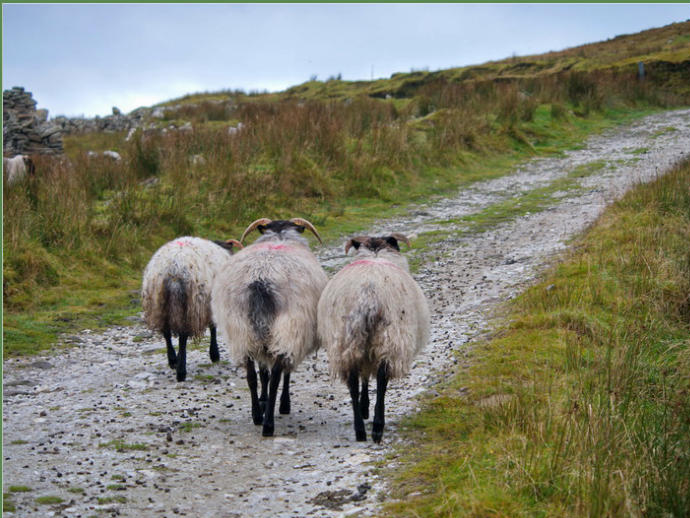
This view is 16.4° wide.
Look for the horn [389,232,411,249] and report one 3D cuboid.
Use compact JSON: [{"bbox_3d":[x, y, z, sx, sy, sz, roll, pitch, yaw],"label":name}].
[{"bbox_3d":[0.250,-0.085,11.000,0.101,0.077,0.088,0,2,4],"label":"horn"}]

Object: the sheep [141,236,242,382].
[{"bbox_3d":[-0.796,0.239,12.875,0.443,0.783,1.061,1,2,17],"label":"sheep"}]

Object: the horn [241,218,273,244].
[{"bbox_3d":[-0.417,-0.134,11.309,0.149,0.113,0.124,0,2,6],"label":"horn"}]

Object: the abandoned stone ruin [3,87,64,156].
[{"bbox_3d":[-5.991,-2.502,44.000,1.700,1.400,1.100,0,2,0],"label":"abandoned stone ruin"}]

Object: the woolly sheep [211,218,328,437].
[{"bbox_3d":[-0.334,0.299,10.970,0.520,0.927,1.133,0,2,6],"label":"woolly sheep"}]

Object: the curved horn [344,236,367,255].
[{"bbox_3d":[0.048,-0.062,10.970,0.101,0.085,0.088,0,2,4],"label":"curved horn"}]

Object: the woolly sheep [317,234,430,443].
[{"bbox_3d":[0.129,0.336,10.681,0.489,0.865,1.112,0,2,4],"label":"woolly sheep"}]

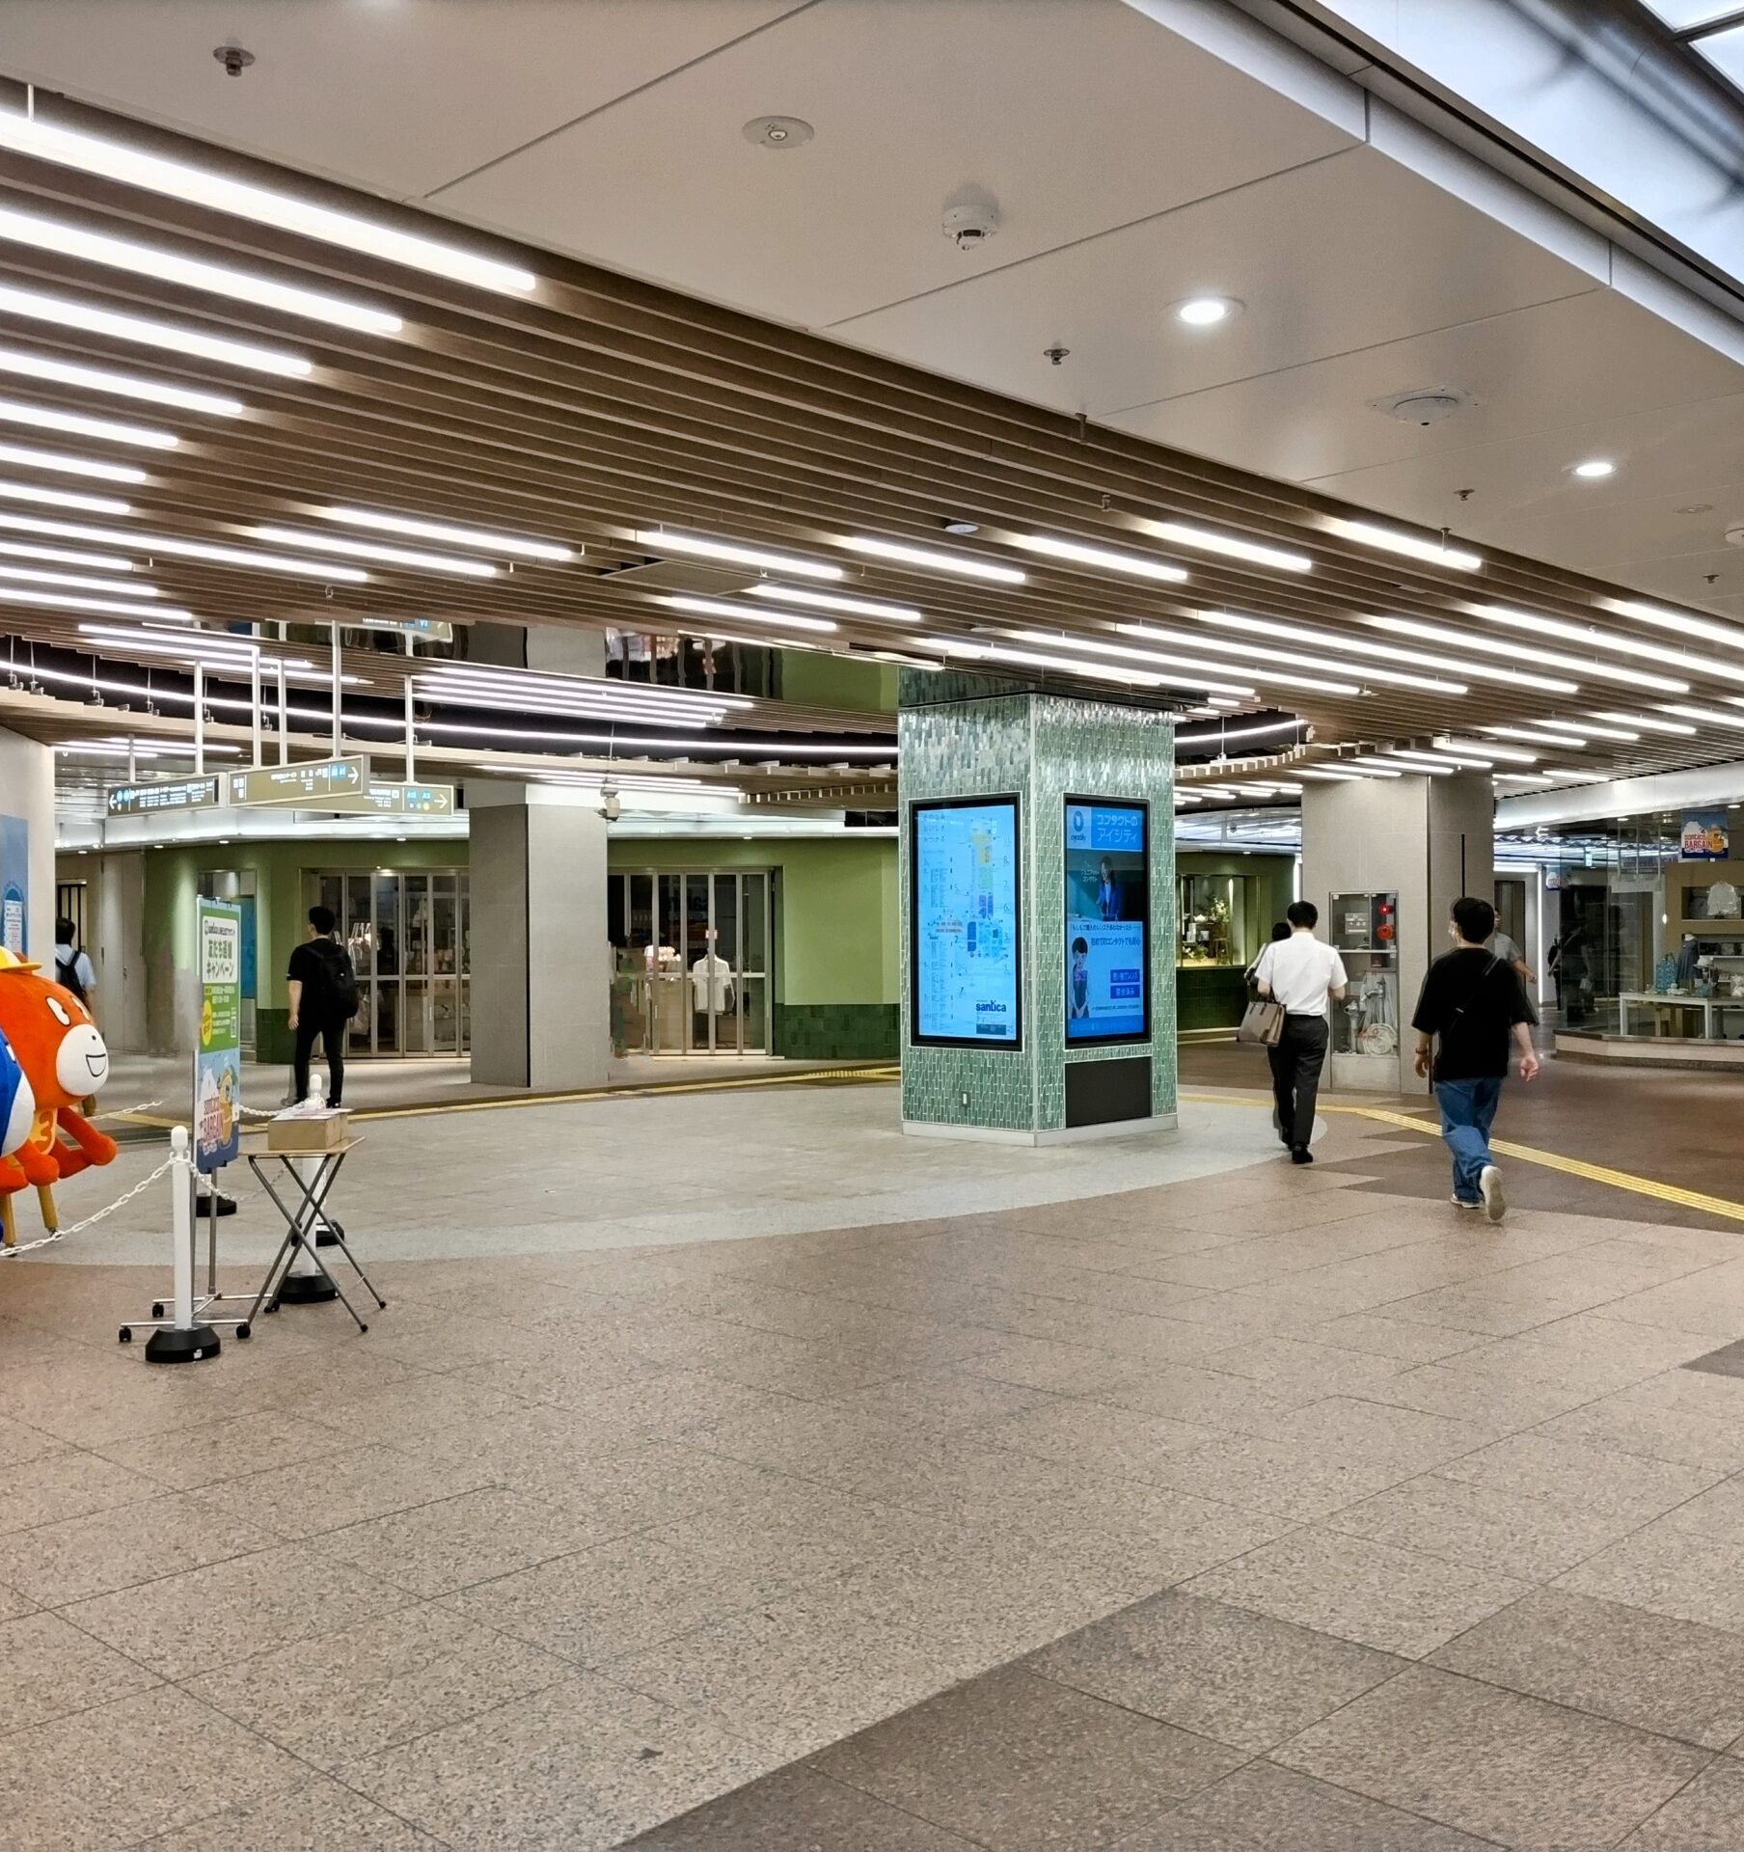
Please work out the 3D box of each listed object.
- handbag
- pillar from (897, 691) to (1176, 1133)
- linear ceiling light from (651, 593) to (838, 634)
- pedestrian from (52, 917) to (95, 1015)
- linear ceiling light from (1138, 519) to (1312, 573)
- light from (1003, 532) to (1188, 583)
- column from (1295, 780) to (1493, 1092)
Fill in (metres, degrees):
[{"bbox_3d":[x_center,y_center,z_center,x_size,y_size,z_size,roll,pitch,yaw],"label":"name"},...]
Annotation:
[{"bbox_3d":[2.588,0.642,12.350,0.150,0.310,0.310,0,0,-37],"label":"handbag"},{"bbox_3d":[1.286,-0.033,14.110,1.304,3.200,1.706,-1,-1,45],"label":"pillar"},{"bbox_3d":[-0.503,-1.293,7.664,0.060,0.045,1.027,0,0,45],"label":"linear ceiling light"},{"bbox_3d":[-6.690,0.750,15.400,0.500,1.640,0.450,0,0,-30],"label":"pedestrian"},{"bbox_3d":[1.265,-1.333,6.516,0.045,0.045,1.034,-1,-1,45],"label":"linear ceiling light"},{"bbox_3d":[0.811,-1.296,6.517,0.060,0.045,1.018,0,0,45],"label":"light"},{"bbox_3d":[5.000,0.070,17.550,1.310,2.880,1.310,0,0,45],"label":"column"}]

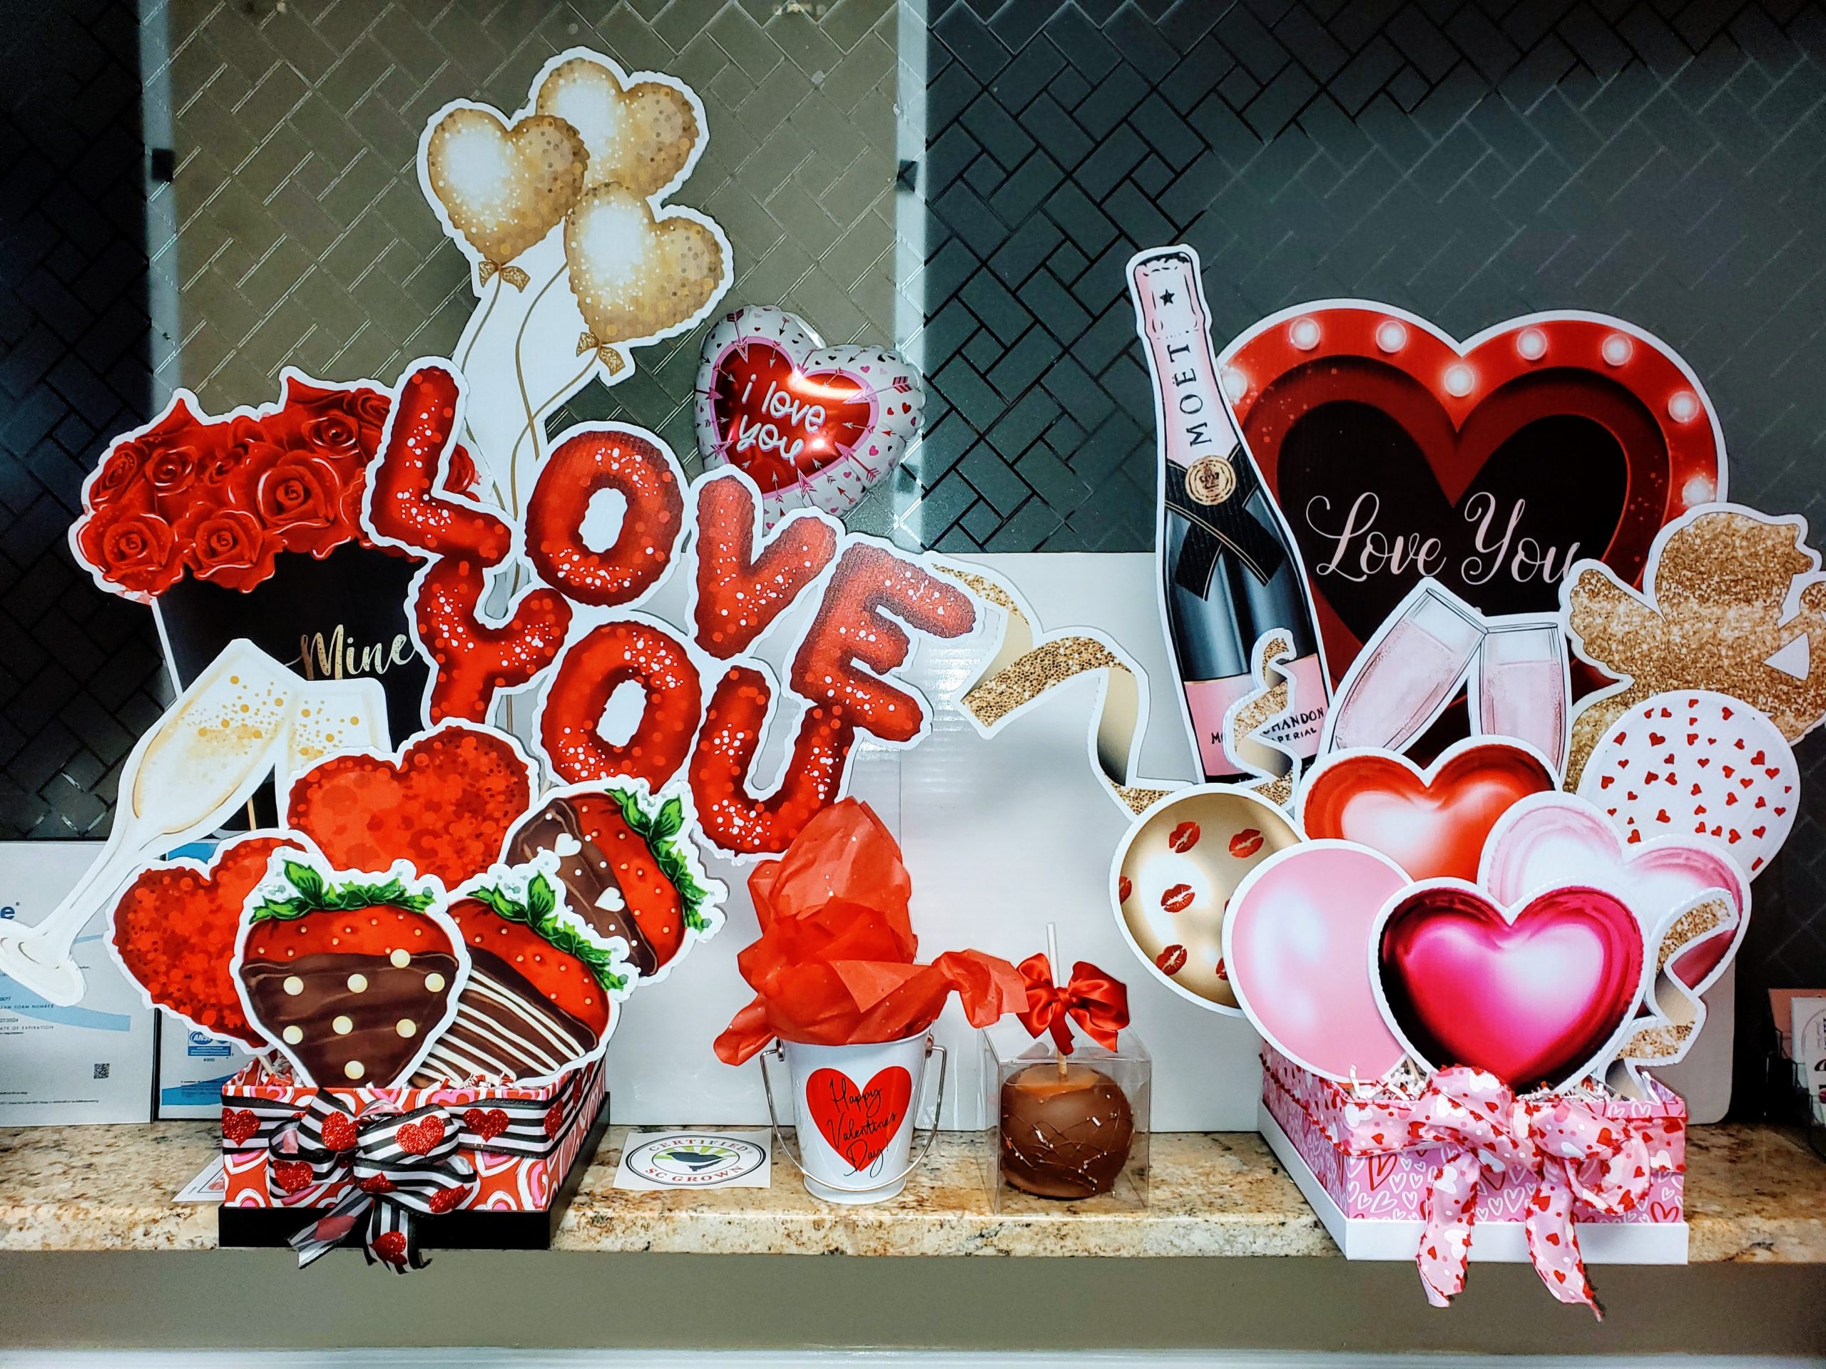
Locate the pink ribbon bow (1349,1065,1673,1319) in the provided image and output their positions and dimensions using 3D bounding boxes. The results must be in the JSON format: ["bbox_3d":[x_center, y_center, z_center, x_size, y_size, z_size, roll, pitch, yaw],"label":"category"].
[{"bbox_3d":[0.356,0.302,0.817,0.186,0.144,0.055,0,3,0],"label":"pink ribbon bow"}]

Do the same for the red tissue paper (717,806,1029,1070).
[{"bbox_3d":[-0.030,0.169,0.939,0.205,0.172,0.130,0,3,0],"label":"red tissue paper"}]

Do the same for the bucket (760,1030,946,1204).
[{"bbox_3d":[-0.042,0.293,0.951,0.126,0.110,0.110,0,3,-2],"label":"bucket"}]

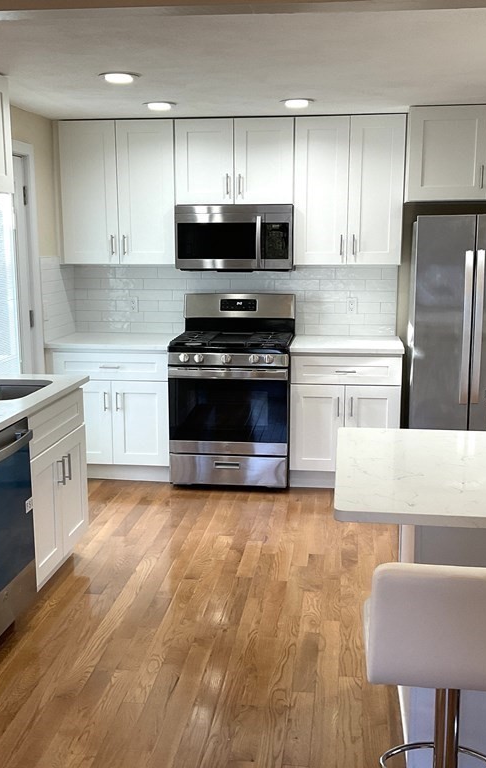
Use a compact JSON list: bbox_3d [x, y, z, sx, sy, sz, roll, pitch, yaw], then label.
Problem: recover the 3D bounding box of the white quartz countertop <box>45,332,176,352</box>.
[{"bbox_3d":[-0.830,-0.286,5.768,0.796,0.032,0.650,1,10,6],"label":"white quartz countertop"}]

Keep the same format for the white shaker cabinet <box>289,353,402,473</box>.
[{"bbox_3d":[0.664,0.144,5.551,0.668,0.771,0.630,1,10,8],"label":"white shaker cabinet"}]

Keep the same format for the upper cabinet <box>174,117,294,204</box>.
[{"bbox_3d":[-0.028,-1.420,5.530,0.764,0.531,0.330,1,10,8],"label":"upper cabinet"}]

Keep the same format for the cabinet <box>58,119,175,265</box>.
[{"bbox_3d":[-0.779,-1.250,5.667,0.752,0.912,0.330,1,10,8],"label":"cabinet"}]

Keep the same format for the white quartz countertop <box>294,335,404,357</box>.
[{"bbox_3d":[0.677,-0.255,5.608,0.694,0.032,0.650,1,10,6],"label":"white quartz countertop"}]

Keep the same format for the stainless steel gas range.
[{"bbox_3d":[-0.053,0.032,5.696,0.756,1.208,0.715,1,10,6],"label":"stainless steel gas range"}]

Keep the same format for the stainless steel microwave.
[{"bbox_3d":[-0.036,-0.965,5.678,0.756,0.415,0.410,1,10,6],"label":"stainless steel microwave"}]

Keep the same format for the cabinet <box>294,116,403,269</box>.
[{"bbox_3d":[0.683,-1.217,5.465,0.672,0.912,0.330,1,10,8],"label":"cabinet"}]

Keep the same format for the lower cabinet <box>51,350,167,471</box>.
[{"bbox_3d":[-0.818,0.123,5.851,0.772,0.803,0.617,1,10,6],"label":"lower cabinet"}]

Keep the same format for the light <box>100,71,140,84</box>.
[{"bbox_3d":[-0.573,-1.425,4.000,0.190,0.022,0.190,1,10,6],"label":"light"}]

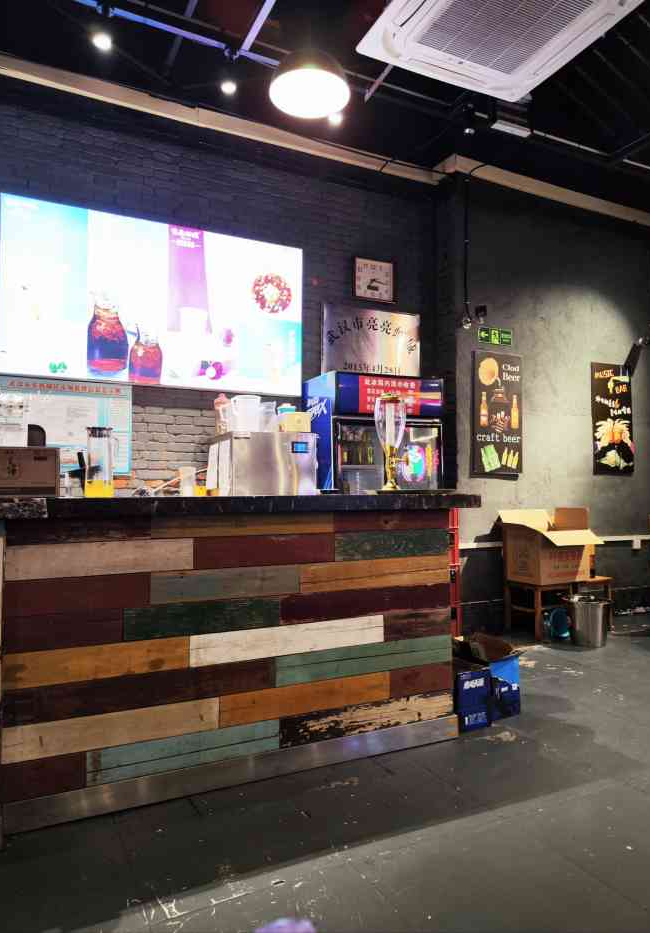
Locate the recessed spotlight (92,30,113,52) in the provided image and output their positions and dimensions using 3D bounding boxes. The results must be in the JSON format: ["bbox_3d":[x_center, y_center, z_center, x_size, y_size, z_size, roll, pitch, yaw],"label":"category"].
[{"bbox_3d":[-1.136,-2.170,3.304,0.100,0.090,0.100,1,-2,-26],"label":"recessed spotlight"}]

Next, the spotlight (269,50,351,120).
[{"bbox_3d":[-0.068,-1.769,2.915,0.360,0.220,0.360,0,-2,0],"label":"spotlight"}]

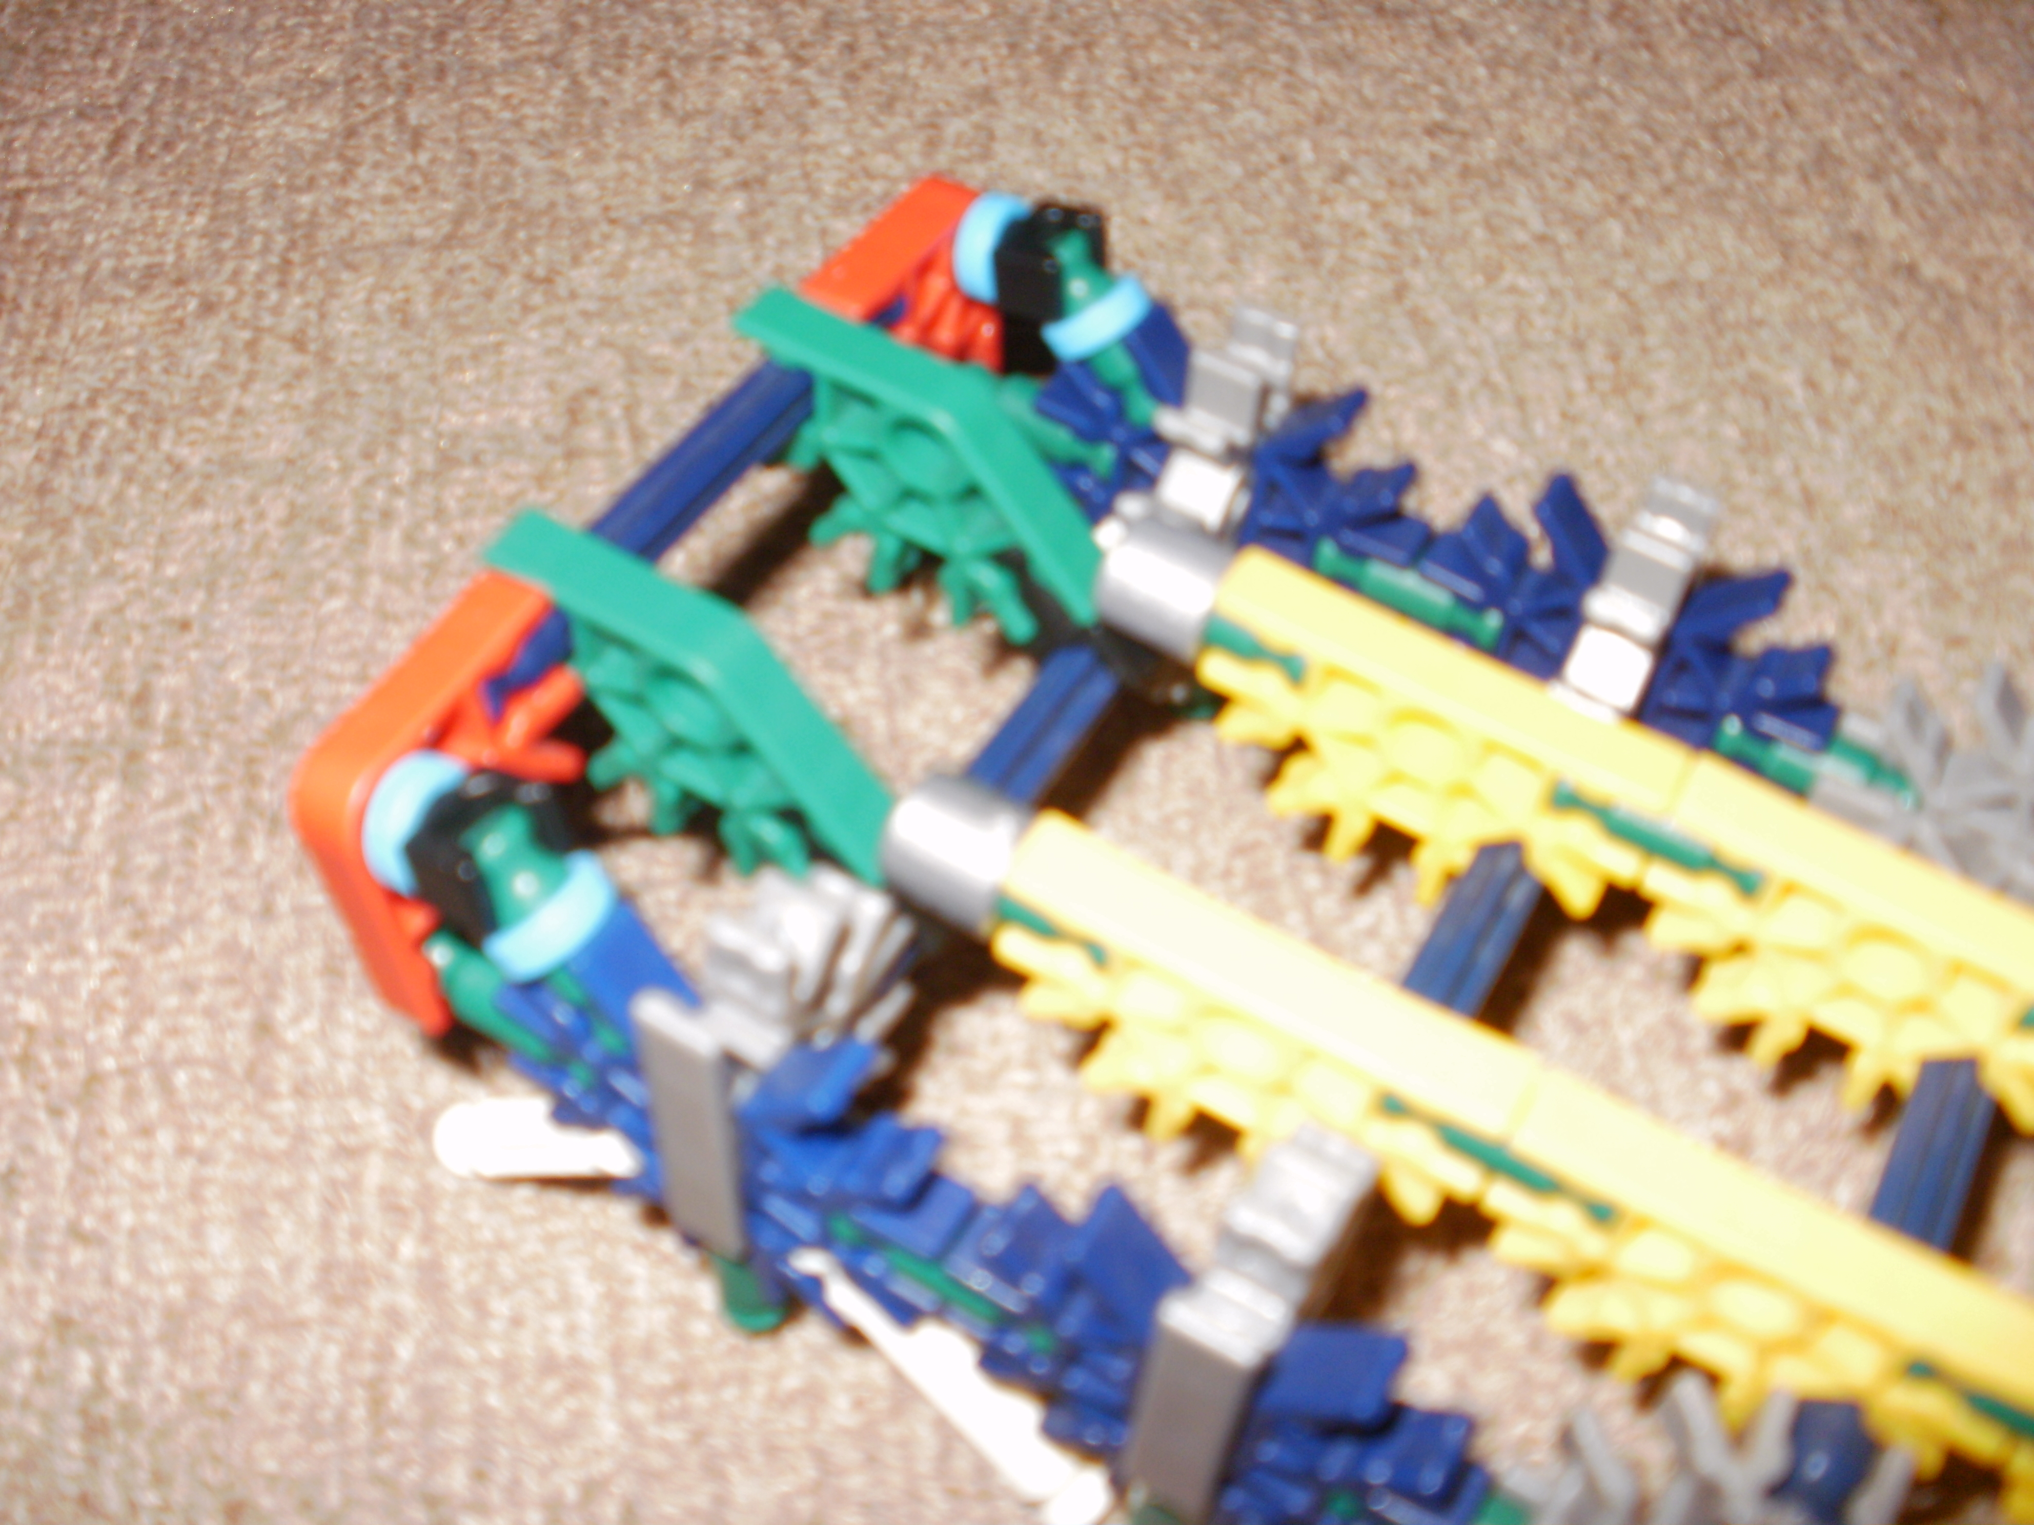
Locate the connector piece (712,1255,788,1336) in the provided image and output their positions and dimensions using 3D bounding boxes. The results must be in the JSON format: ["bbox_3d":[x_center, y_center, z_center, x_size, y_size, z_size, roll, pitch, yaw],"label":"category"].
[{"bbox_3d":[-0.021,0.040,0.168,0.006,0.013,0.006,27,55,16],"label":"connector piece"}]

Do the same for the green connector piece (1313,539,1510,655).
[{"bbox_3d":[0.036,-0.015,0.191,0.017,0.006,0.006,27,55,16],"label":"green connector piece"}]

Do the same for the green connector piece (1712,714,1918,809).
[{"bbox_3d":[0.067,0.000,0.177,0.016,0.006,0.006,26,55,16],"label":"green connector piece"}]

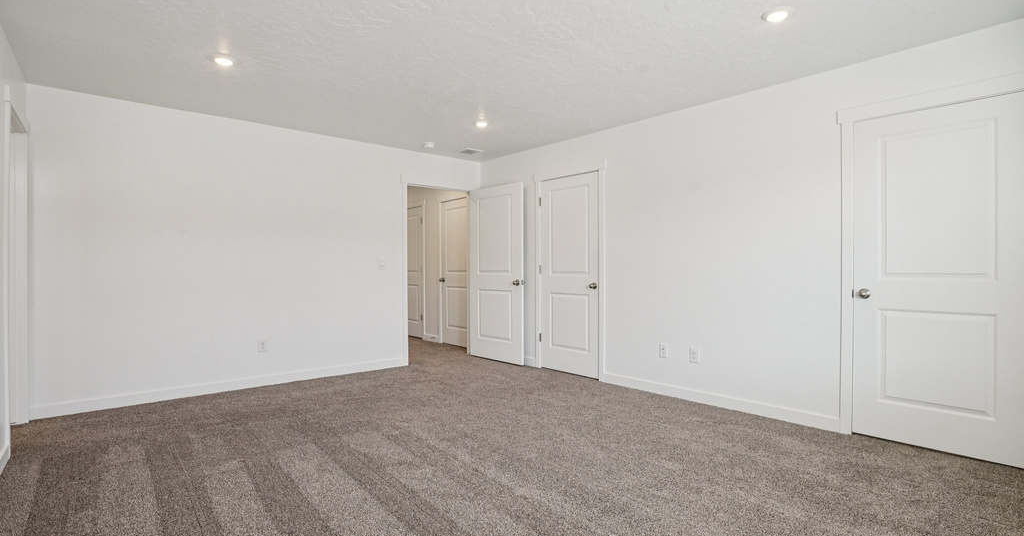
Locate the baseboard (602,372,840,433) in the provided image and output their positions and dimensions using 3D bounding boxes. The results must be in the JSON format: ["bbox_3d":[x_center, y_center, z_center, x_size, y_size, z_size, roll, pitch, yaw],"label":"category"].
[{"bbox_3d":[1.540,1.053,3.713,0.018,0.092,1.874,0,0,-43],"label":"baseboard"}]

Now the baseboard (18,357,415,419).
[{"bbox_3d":[-2.363,1.058,4.202,2.896,0.090,0.018,0,0,-39],"label":"baseboard"}]

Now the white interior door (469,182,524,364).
[{"bbox_3d":[-0.186,0.071,5.372,0.853,2.034,0.040,0,0,43],"label":"white interior door"}]

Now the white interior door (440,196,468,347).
[{"bbox_3d":[-0.749,0.067,6.321,0.040,2.034,0.778,0,0,-43],"label":"white interior door"}]

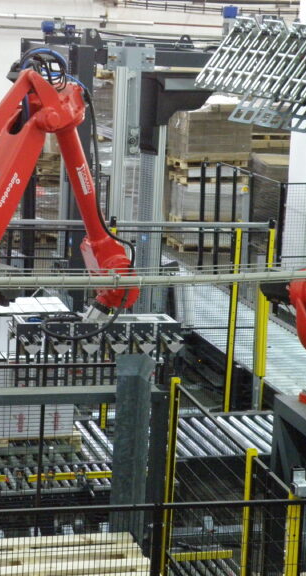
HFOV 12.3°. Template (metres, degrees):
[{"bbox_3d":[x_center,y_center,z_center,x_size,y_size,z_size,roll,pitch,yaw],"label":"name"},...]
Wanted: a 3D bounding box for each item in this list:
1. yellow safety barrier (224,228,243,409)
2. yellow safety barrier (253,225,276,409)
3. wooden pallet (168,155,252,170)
[{"bbox_3d":[0.787,0.401,13.983,0.060,1.980,0.060,0,10,-17],"label":"yellow safety barrier"},{"bbox_3d":[1.139,0.361,14.350,0.080,1.980,0.080,0,10,-17],"label":"yellow safety barrier"},{"bbox_3d":[1.026,-2.312,26.386,1.200,0.150,0.800,-1,10,-23],"label":"wooden pallet"}]

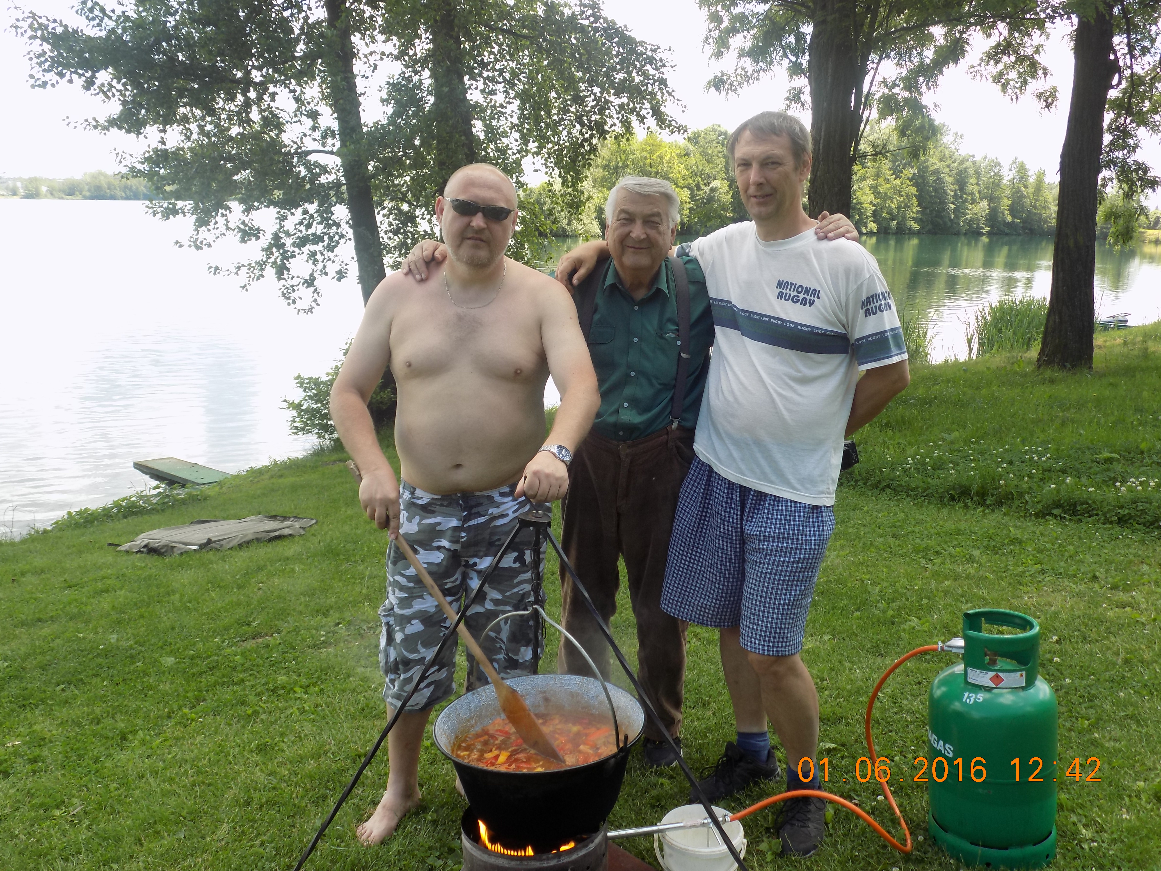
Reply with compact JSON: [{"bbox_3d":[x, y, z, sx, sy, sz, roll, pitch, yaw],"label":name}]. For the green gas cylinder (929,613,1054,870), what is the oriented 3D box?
[{"bbox_3d":[1.053,0.748,2.558,0.300,0.580,0.300,3,13,23],"label":"green gas cylinder"}]

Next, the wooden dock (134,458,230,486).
[{"bbox_3d":[-3.308,0.352,8.433,1.125,0.120,0.357,11,17,39],"label":"wooden dock"}]

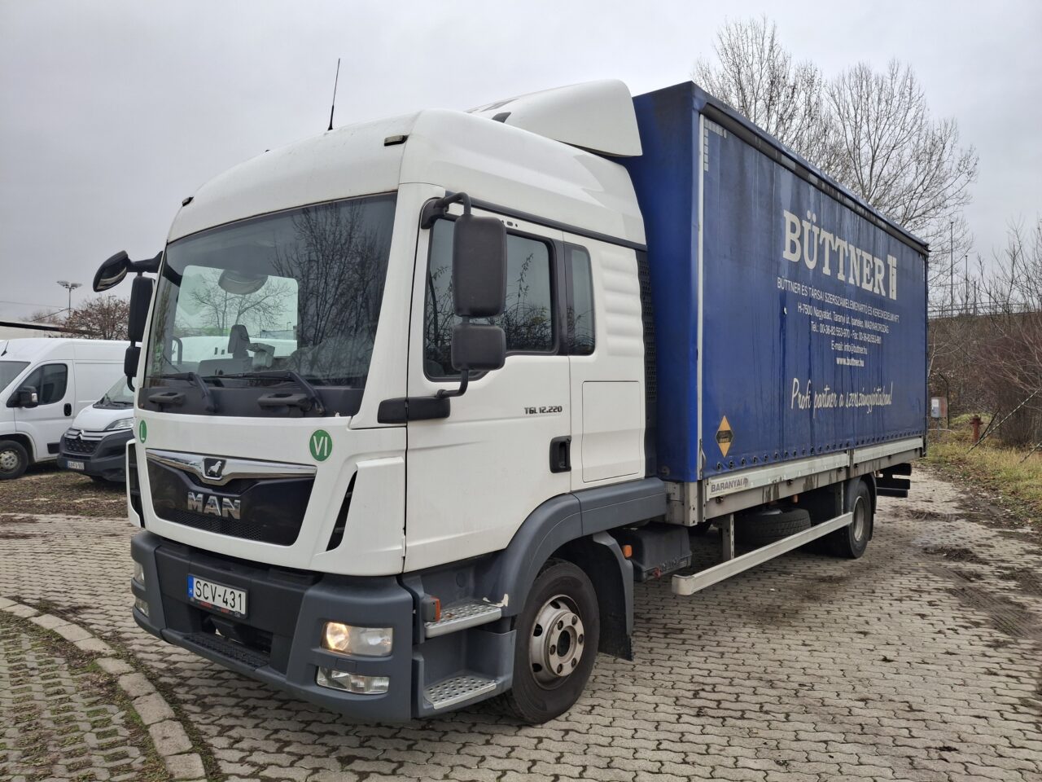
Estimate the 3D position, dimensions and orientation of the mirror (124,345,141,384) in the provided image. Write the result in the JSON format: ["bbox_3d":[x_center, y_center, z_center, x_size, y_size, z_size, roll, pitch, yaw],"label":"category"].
[{"bbox_3d":[-2.322,-0.174,4.534,0.115,0.180,0.200,0,0,-31],"label":"mirror"}]

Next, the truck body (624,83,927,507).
[{"bbox_3d":[2.030,-0.523,7.671,2.550,2.590,6.340,0,0,39],"label":"truck body"}]

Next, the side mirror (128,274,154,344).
[{"bbox_3d":[-2.303,-0.494,4.555,0.115,0.395,0.200,0,0,-31],"label":"side mirror"}]

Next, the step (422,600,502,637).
[{"bbox_3d":[-0.303,0.999,3.308,0.410,0.050,0.190,0,0,-43],"label":"step"}]

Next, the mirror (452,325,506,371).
[{"bbox_3d":[-0.164,-0.161,2.867,0.195,0.175,0.110,0,0,26],"label":"mirror"}]

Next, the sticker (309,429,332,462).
[{"bbox_3d":[-0.808,0.220,3.041,0.130,0.130,0.005,0,0,31],"label":"sticker"}]

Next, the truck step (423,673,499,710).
[{"bbox_3d":[-0.285,1.316,3.285,0.370,0.040,0.160,0,0,-43],"label":"truck step"}]

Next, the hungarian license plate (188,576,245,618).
[{"bbox_3d":[-1.417,0.946,3.492,0.520,0.112,0.012,0,0,39],"label":"hungarian license plate"}]

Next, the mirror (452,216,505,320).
[{"bbox_3d":[-0.159,-0.476,2.880,0.195,0.390,0.110,0,0,26],"label":"mirror"}]

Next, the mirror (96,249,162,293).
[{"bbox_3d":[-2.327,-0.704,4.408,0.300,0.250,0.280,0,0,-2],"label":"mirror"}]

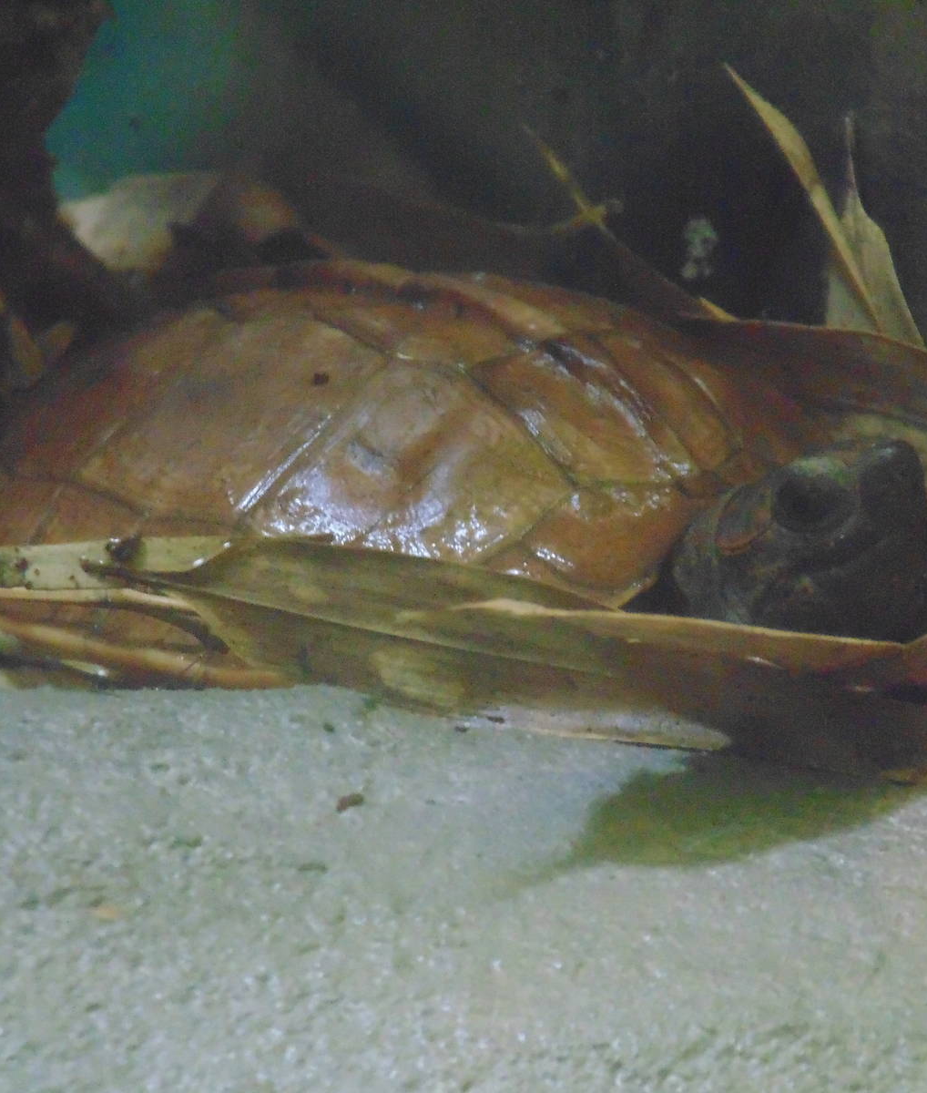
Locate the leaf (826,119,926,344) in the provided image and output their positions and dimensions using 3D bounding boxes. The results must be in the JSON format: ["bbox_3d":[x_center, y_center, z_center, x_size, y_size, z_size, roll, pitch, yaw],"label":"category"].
[{"bbox_3d":[0.096,-0.068,3.480,0.022,0.065,0.010,-9,13,2],"label":"leaf"}]

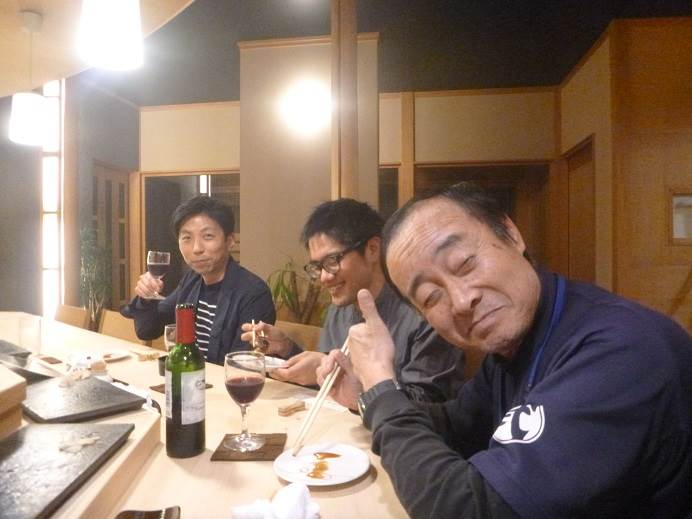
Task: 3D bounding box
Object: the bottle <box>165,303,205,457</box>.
[{"bbox_3d":[-0.261,0.184,0.810,0.064,0.238,0.064,0,-1,8],"label":"bottle"}]

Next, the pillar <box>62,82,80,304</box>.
[{"bbox_3d":[-2.130,-0.240,3.900,0.135,2.500,0.135,0,-1,-8],"label":"pillar"}]

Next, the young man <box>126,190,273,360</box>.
[{"bbox_3d":[-0.420,0.395,1.590,0.560,1.210,0.640,-1,-1,30],"label":"young man"}]

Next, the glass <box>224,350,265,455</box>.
[{"bbox_3d":[-0.169,0.227,0.837,0.069,0.148,0.069,0,-1,0],"label":"glass"}]

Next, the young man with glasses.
[{"bbox_3d":[0.020,0.420,1.190,0.640,1.150,0.540,0,-1,-41],"label":"young man with glasses"}]

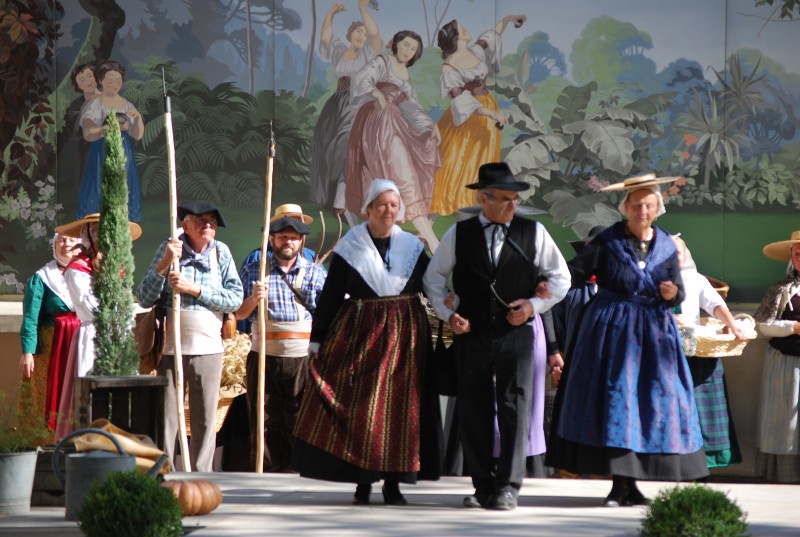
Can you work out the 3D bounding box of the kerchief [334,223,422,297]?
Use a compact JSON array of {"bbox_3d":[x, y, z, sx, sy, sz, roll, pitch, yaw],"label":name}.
[{"bbox_3d":[-0.110,-0.046,18.750,0.450,0.385,0.300,0,0,-14],"label":"kerchief"}]

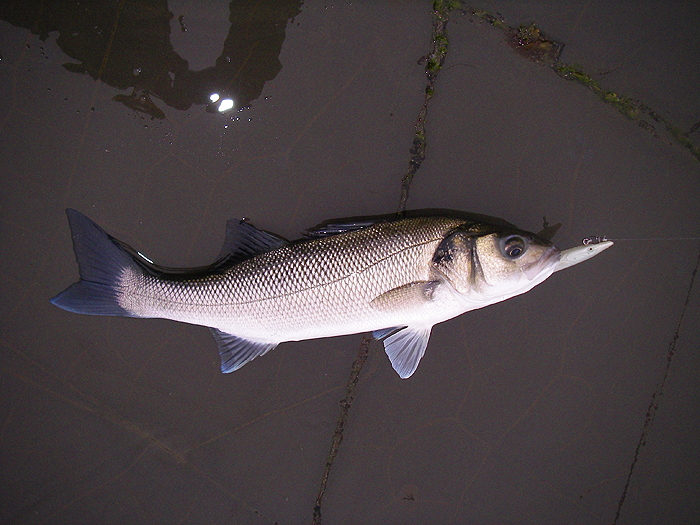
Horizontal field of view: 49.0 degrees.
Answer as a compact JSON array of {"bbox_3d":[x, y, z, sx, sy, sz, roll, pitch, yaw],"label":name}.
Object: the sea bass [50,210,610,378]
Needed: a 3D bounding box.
[{"bbox_3d":[-0.020,0.029,0.597,0.413,0.053,0.142,-2,102,-9],"label":"sea bass"}]

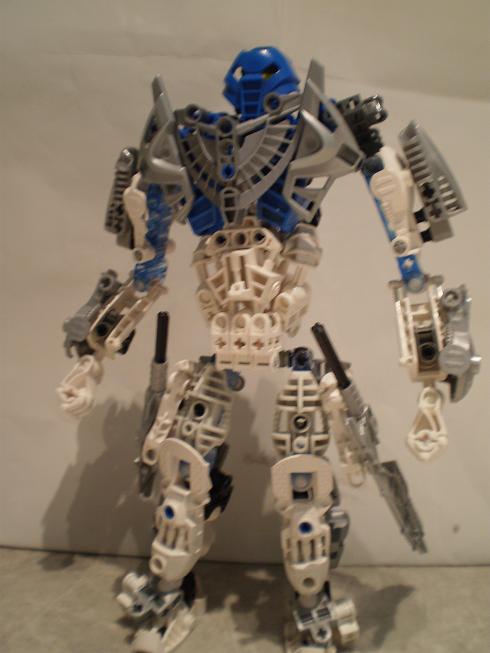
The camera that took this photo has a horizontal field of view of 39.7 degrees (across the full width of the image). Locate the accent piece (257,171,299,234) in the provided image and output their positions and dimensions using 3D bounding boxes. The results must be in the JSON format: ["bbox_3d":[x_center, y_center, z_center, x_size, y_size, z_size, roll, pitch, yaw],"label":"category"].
[{"bbox_3d":[0.012,-0.043,0.241,0.016,0.022,0.012,3,7,25],"label":"accent piece"}]

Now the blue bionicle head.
[{"bbox_3d":[0.007,-0.089,0.252,0.029,0.030,0.026,3,15,27],"label":"blue bionicle head"}]

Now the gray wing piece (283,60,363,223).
[{"bbox_3d":[0.026,-0.061,0.231,0.027,0.053,0.019,2,6,19],"label":"gray wing piece"}]

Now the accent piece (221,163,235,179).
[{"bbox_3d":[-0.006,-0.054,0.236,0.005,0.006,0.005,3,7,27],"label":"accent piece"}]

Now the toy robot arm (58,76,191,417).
[{"bbox_3d":[-0.046,-0.029,0.266,0.041,0.124,0.036,4,7,32],"label":"toy robot arm"}]

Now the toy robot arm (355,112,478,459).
[{"bbox_3d":[0.058,-0.013,0.228,0.036,0.109,0.032,2,6,17],"label":"toy robot arm"}]

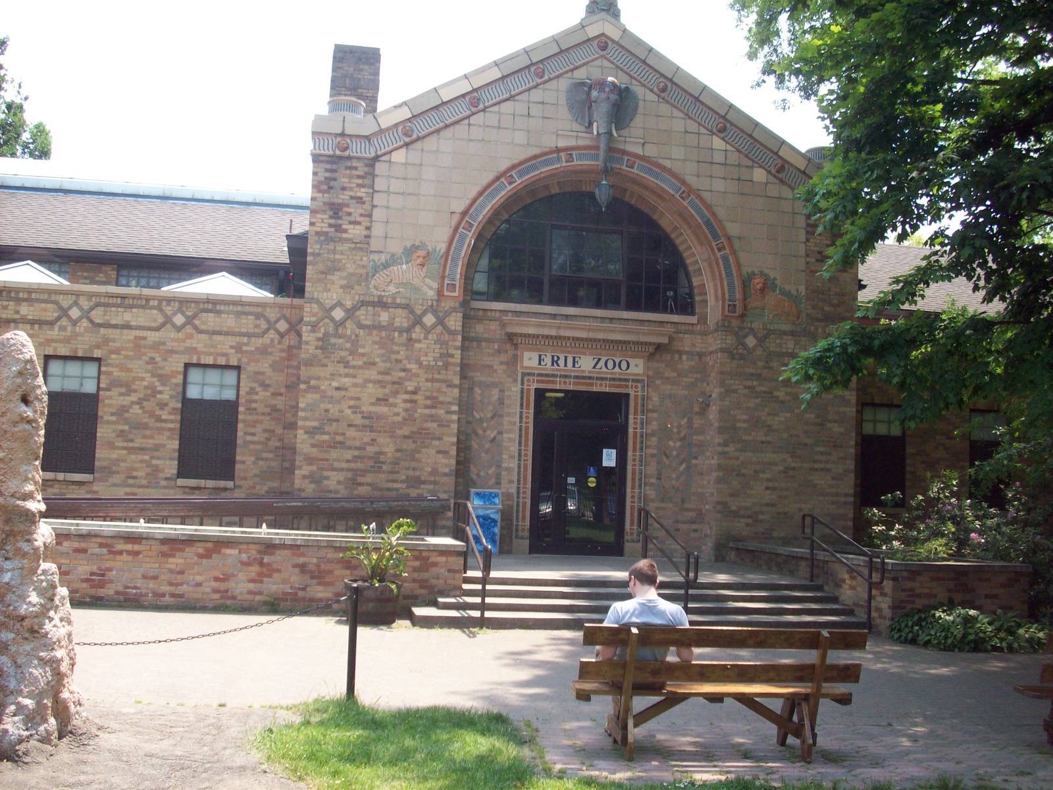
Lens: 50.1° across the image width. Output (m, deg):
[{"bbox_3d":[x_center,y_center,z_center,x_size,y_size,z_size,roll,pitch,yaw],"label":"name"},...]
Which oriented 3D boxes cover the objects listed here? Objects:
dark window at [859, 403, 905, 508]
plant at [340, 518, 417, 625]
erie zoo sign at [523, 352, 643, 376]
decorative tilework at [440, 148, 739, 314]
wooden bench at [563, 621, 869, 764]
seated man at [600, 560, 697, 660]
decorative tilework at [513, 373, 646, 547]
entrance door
[{"bbox_3d":[6.795,1.181,21.508,0.905,1.950,0.140,3,-5,-10],"label":"dark window"},{"bbox_3d":[-1.682,1.973,12.841,0.850,1.180,0.800,3,-5,-10],"label":"plant"},{"bbox_3d":[0.938,-0.512,18.406,2.003,0.251,0.080,3,-5,-10],"label":"erie zoo sign"},{"bbox_3d":[1.127,-2.636,18.323,4.921,2.715,0.500,3,-5,-10],"label":"decorative tilework"},{"bbox_3d":[1.189,1.856,7.156,1.818,0.810,0.596,3,-5,-7],"label":"wooden bench"},{"bbox_3d":[0.734,1.660,7.363,0.585,1.210,0.857,3,-5,-7],"label":"seated man"},{"bbox_3d":[0.896,1.009,18.356,2.101,2.733,0.180,3,-5,-10],"label":"decorative tilework"},{"bbox_3d":[0.862,1.283,18.482,1.581,2.688,0.120,3,-5,-10],"label":"entrance door"}]

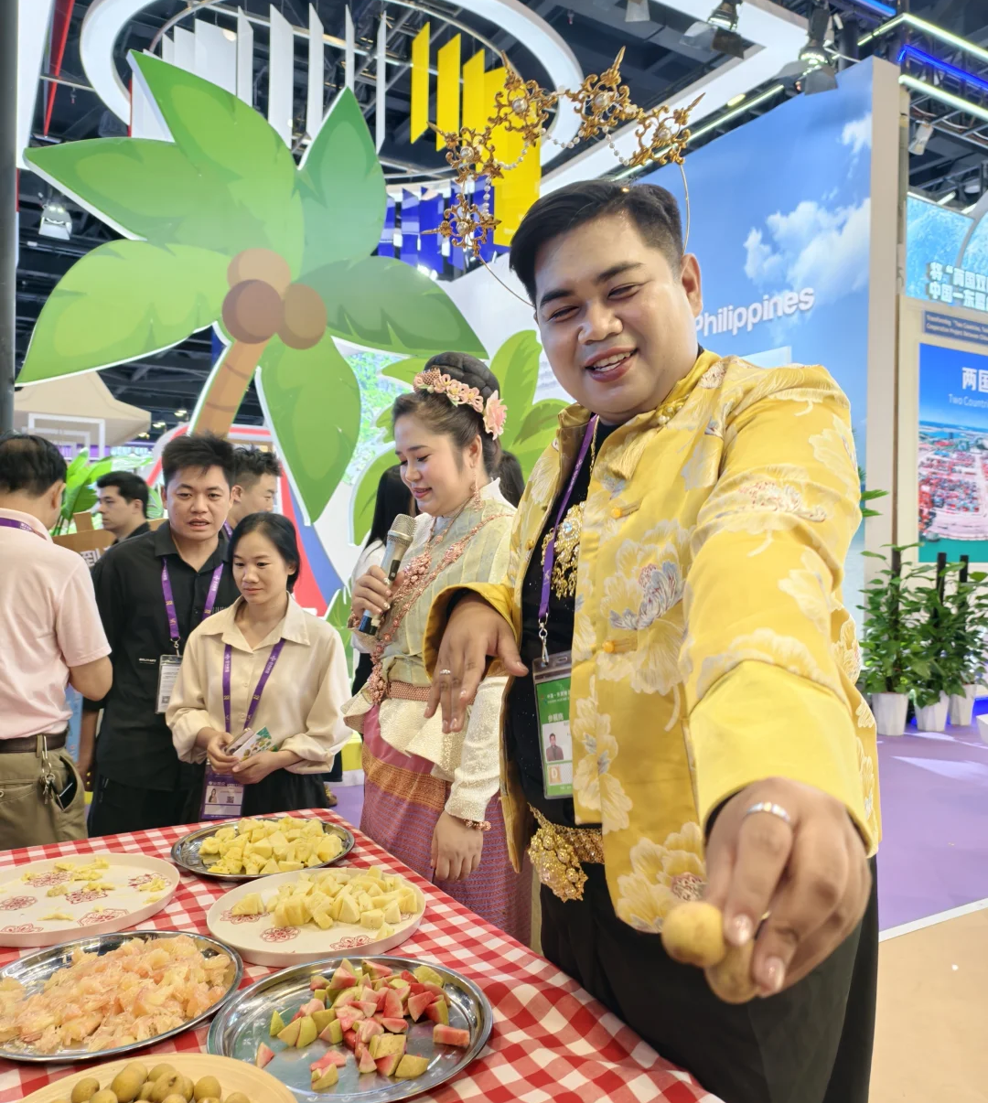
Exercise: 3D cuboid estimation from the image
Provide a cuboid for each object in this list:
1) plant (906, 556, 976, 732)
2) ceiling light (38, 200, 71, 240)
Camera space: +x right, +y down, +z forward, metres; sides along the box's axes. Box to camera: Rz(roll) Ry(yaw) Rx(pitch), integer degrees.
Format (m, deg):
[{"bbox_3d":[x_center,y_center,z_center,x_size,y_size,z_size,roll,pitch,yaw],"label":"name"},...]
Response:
[{"bbox_3d":[3.394,0.684,6.720,0.430,1.340,0.430,0,1,-30],"label":"plant"},{"bbox_3d":[-4.664,-3.537,9.300,0.370,0.420,0.370,0,1,-30],"label":"ceiling light"}]

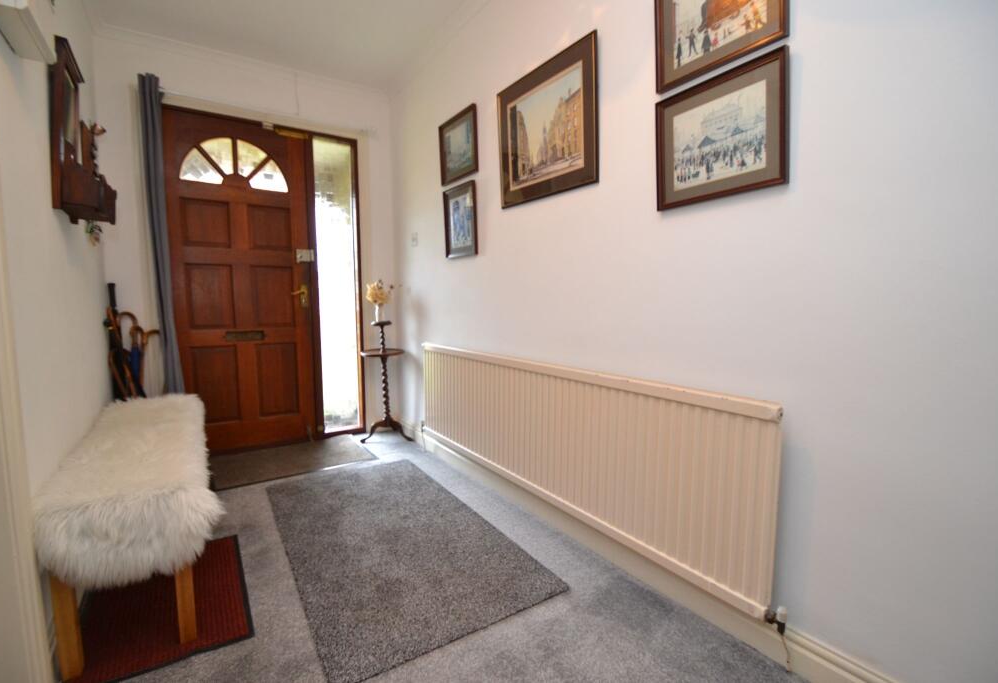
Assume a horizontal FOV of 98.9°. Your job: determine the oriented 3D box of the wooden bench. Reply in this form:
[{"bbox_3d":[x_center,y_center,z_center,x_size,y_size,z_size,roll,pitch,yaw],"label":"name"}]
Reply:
[{"bbox_3d":[-1.296,0.573,1.583,0.345,0.480,1.250,-4,7,-36],"label":"wooden bench"}]

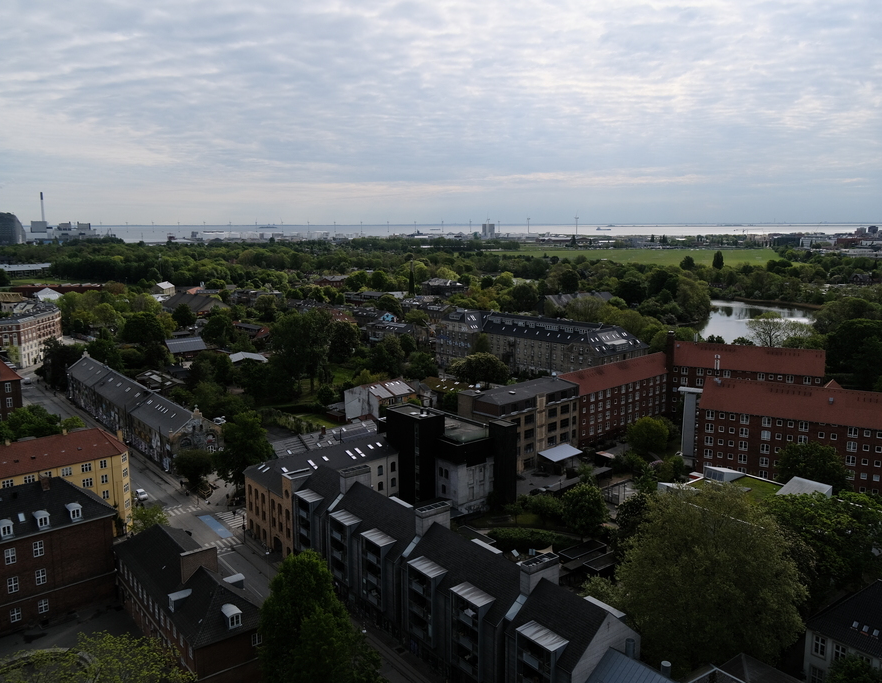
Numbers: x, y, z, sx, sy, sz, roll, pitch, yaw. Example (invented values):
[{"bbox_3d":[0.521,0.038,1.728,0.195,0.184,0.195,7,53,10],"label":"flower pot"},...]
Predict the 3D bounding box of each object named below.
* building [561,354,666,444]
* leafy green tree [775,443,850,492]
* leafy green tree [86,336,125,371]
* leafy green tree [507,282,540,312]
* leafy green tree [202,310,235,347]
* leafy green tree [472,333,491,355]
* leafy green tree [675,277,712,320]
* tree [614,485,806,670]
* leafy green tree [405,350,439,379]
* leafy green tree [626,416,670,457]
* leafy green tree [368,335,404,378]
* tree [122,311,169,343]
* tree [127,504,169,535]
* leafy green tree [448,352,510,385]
[{"bbox_3d":[43.420,13.730,192.420,41.500,15.800,12.000,-9,13,-43],"label":"building"},{"bbox_3d":[71.100,25.610,141.910,12.800,12.100,12.800,0,9,0],"label":"leafy green tree"},{"bbox_3d":[-123.018,6.451,270.647,13.475,16.391,13.475,0,9,0],"label":"leafy green tree"},{"bbox_3d":[49.570,-25.720,435.320,17.710,16.830,17.710,1,9,6],"label":"leafy green tree"},{"bbox_3d":[-97.500,-4.790,324.400,13.800,13.800,13.800,0,9,0],"label":"leafy green tree"},{"bbox_3d":[16.052,3.683,292.324,7.899,14.243,7.899,0,9,0],"label":"leafy green tree"},{"bbox_3d":[138.500,-23.390,403.140,19.160,22.970,19.160,3,10,19],"label":"leafy green tree"},{"bbox_3d":[32.000,28.740,89.040,21.000,22.800,21.000,0,9,0],"label":"tree"},{"bbox_3d":[-6.180,8.240,245.800,11.000,9.980,11.000,0,9,-1],"label":"leafy green tree"},{"bbox_3d":[47.900,22.230,171.250,9.500,9.400,9.500,0,9,0],"label":"leafy green tree"},{"bbox_3d":[-20.734,5.979,274.812,12.963,15.487,12.963,0,9,0],"label":"leafy green tree"},{"bbox_3d":[-136.592,-4.785,339.335,20.245,16.694,20.245,0,9,0],"label":"tree"},{"bbox_3d":[-53.423,33.067,134.502,7.403,7.003,7.403,0,9,0],"label":"tree"},{"bbox_3d":[12.600,9.760,240.140,19.600,12.000,19.600,0,9,0],"label":"leafy green tree"}]

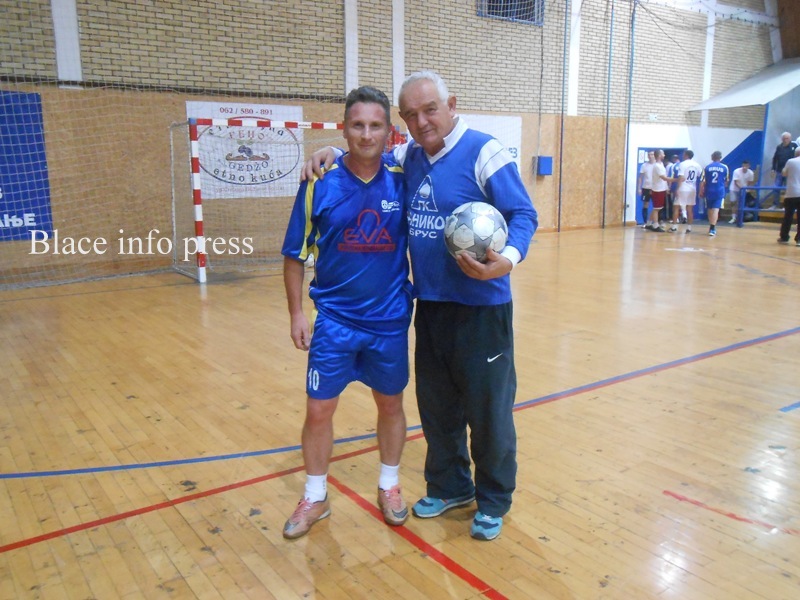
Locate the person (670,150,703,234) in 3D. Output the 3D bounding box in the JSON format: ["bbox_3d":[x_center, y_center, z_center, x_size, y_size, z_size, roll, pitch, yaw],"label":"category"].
[{"bbox_3d":[6.582,-2.467,15.845,0.560,1.800,0.460,-2,10,-7],"label":"person"}]

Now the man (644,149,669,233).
[{"bbox_3d":[6.012,-2.515,16.112,0.580,1.810,0.500,1,10,9],"label":"man"}]

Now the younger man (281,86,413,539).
[{"bbox_3d":[-0.217,0.056,2.653,0.540,1.700,0.400,-2,10,-8],"label":"younger man"}]

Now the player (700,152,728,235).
[{"bbox_3d":[6.960,-2.347,15.251,0.580,1.770,0.500,3,11,17],"label":"player"}]

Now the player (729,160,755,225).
[{"bbox_3d":[8.866,-2.768,17.926,0.580,1.600,0.620,6,12,33],"label":"player"}]

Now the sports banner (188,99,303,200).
[{"bbox_3d":[-2.532,-2.492,11.596,2.020,1.530,0.030,-8,13,-34],"label":"sports banner"}]

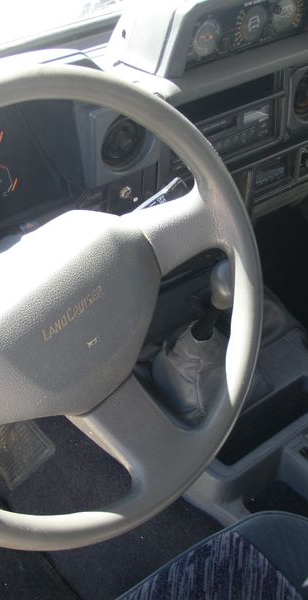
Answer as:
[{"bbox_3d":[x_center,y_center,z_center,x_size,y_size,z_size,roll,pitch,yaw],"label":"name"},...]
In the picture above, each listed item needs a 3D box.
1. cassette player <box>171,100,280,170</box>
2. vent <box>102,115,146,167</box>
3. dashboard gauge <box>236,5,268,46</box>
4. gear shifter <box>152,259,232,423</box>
[{"bbox_3d":[0.076,-0.220,1.117,0.178,0.054,0.060,-26,41,-28],"label":"cassette player"},{"bbox_3d":[-0.038,-0.187,1.008,0.068,0.066,0.030,-26,41,-28],"label":"vent"},{"bbox_3d":[0.117,-0.353,1.115,0.056,0.052,0.025,-26,33,-28],"label":"dashboard gauge"},{"bbox_3d":[0.067,0.041,1.205,0.115,0.265,0.130,-26,48,-28],"label":"gear shifter"}]

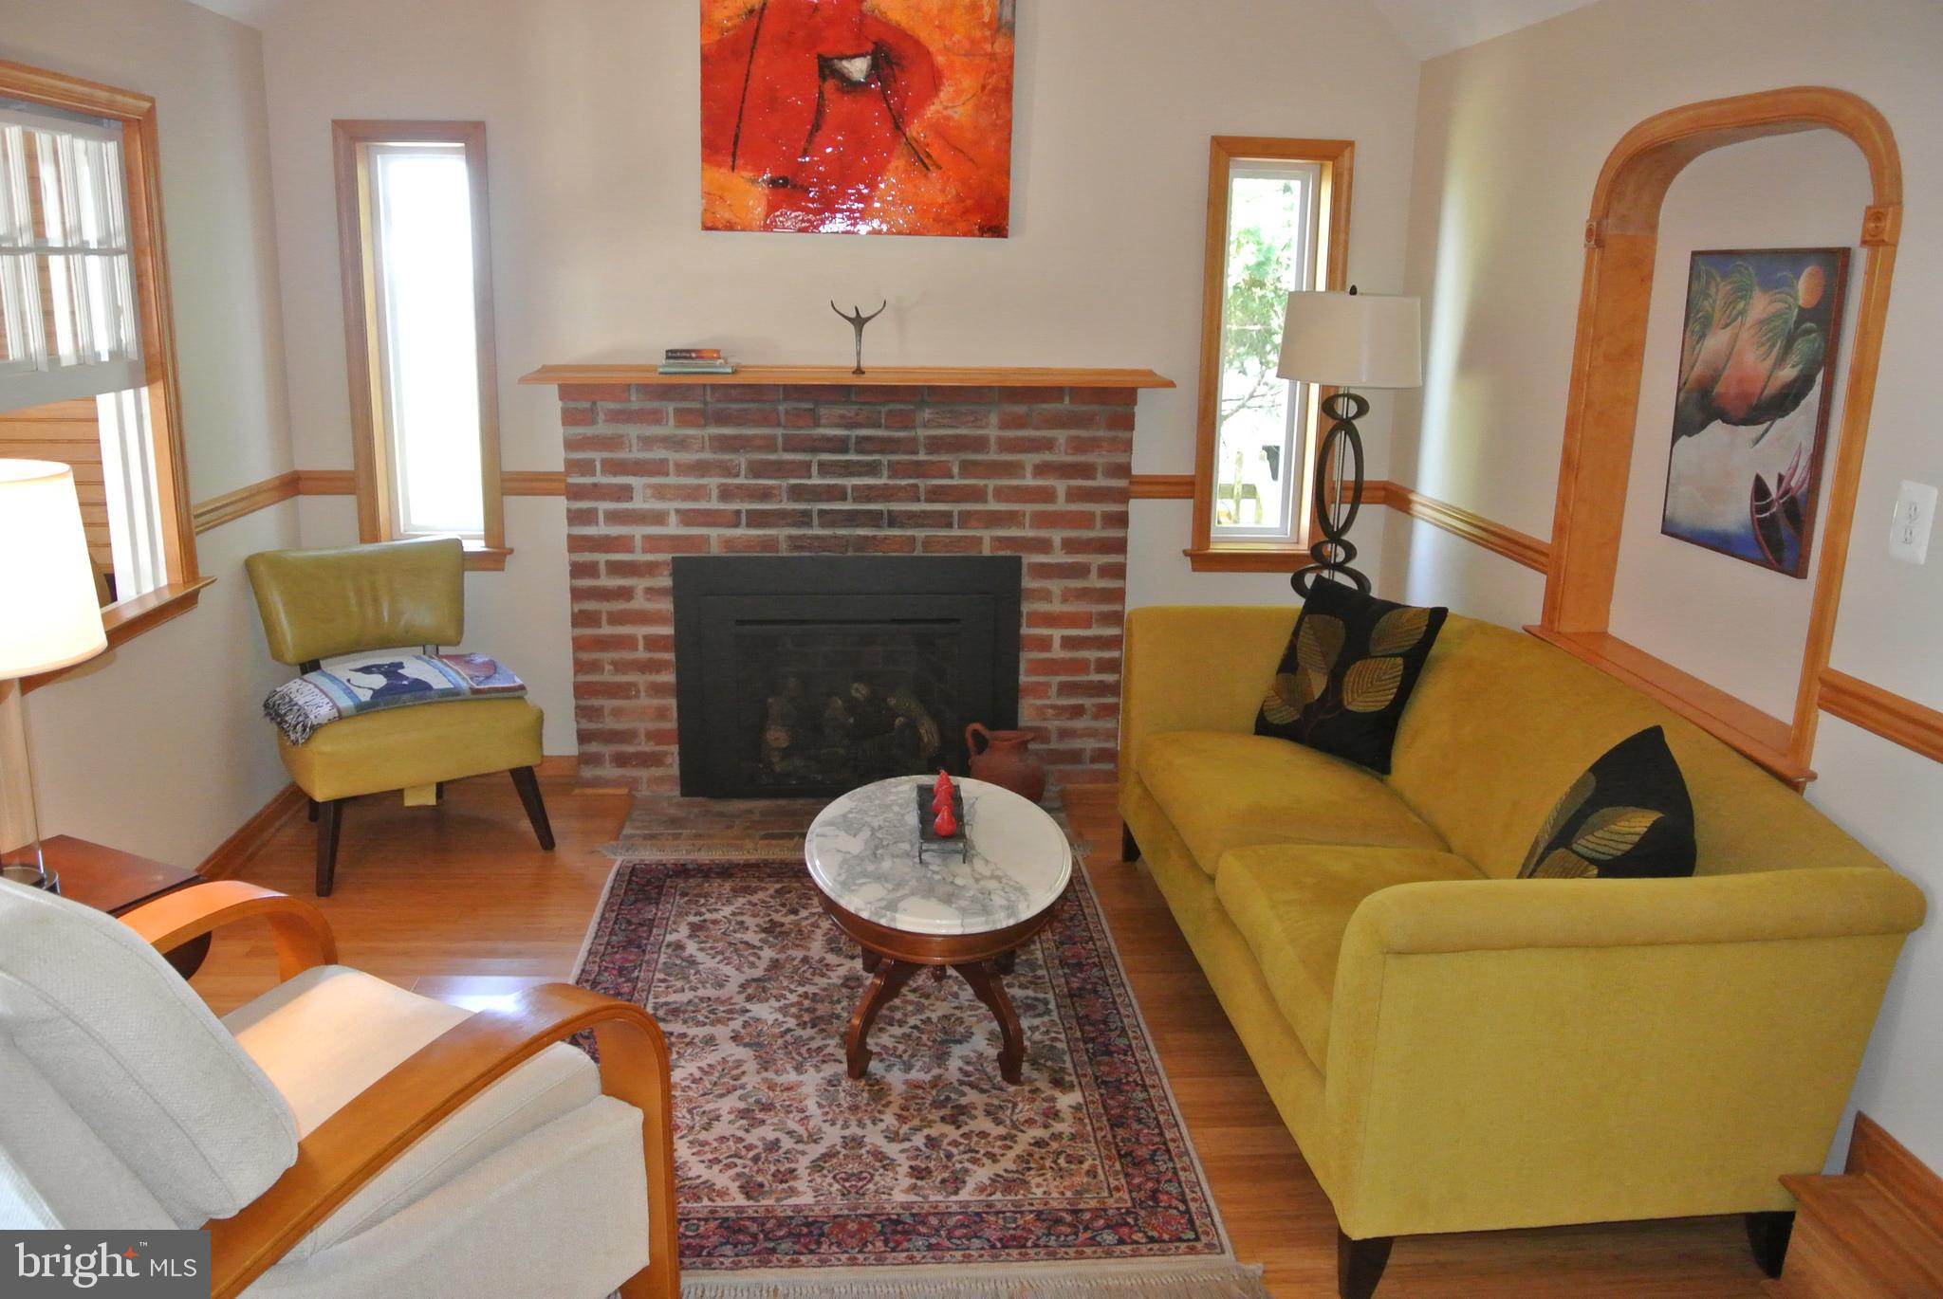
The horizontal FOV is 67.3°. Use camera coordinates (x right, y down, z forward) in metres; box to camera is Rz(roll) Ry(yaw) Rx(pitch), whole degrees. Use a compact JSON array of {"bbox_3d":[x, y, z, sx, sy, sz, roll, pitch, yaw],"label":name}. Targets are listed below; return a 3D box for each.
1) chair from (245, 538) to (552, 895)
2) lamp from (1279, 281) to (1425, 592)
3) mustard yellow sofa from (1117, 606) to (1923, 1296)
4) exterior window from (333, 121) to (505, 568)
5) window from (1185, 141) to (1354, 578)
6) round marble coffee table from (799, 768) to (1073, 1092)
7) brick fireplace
[{"bbox_3d":[-1.605,0.141,4.058,0.610,0.820,0.640,-9,17,-36],"label":"chair"},{"bbox_3d":[1.064,-0.549,4.191,0.420,0.960,0.420,0,14,-4],"label":"lamp"},{"bbox_3d":[0.912,0.407,3.136,0.850,0.820,2.040,0,14,-5],"label":"mustard yellow sofa"},{"bbox_3d":[-1.617,-0.879,4.327,0.440,1.300,0.140,0,14,-4],"label":"exterior window"},{"bbox_3d":[0.909,-0.886,4.500,0.445,1.310,0.140,0,14,-4],"label":"window"},{"bbox_3d":[-0.075,0.605,3.095,0.540,0.425,0.860,0,14,-4],"label":"round marble coffee table"},{"bbox_3d":[-0.355,-0.180,4.421,1.900,1.310,0.300,0,14,-4],"label":"brick fireplace"}]

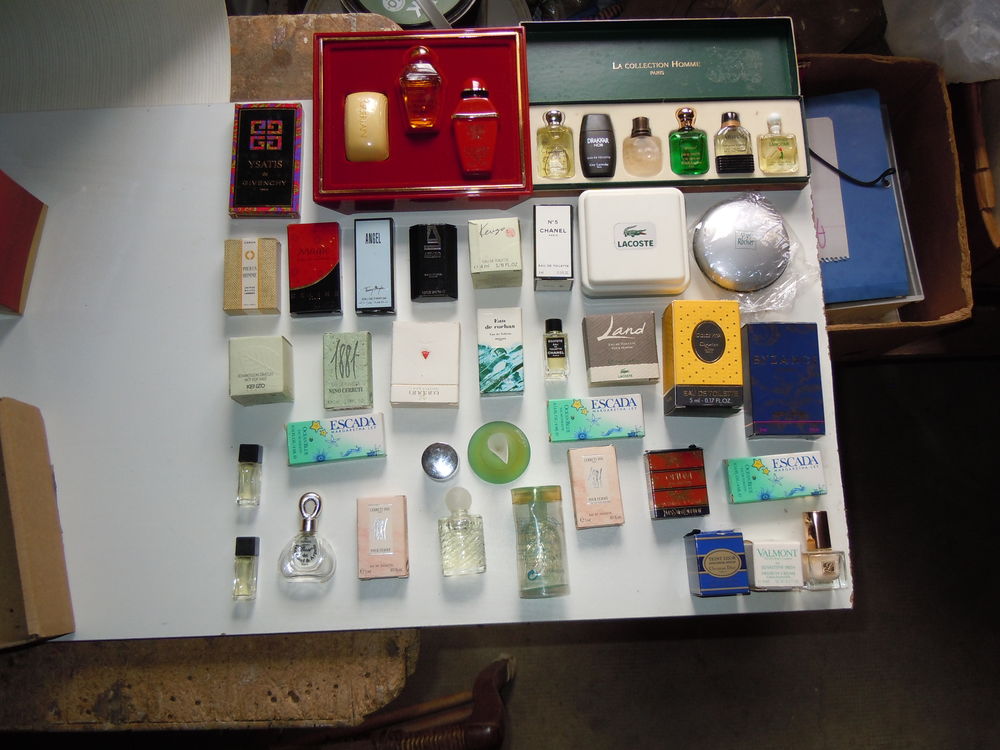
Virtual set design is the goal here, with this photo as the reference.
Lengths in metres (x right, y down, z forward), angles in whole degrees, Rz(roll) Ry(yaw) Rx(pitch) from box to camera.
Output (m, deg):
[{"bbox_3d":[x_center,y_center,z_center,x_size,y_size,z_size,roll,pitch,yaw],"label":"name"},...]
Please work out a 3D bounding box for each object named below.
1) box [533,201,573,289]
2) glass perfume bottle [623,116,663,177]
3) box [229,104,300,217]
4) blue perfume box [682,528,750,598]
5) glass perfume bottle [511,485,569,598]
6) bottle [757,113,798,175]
[{"bbox_3d":[0.041,-0.098,0.671,0.028,0.029,0.058,-1,78,0],"label":"box"},{"bbox_3d":[0.120,-0.192,0.730,0.033,0.020,0.054,0,78,0],"label":"glass perfume bottle"},{"bbox_3d":[-0.187,-0.172,0.697,0.053,0.011,0.094,-1,78,0],"label":"box"},{"bbox_3d":[0.163,0.143,0.654,0.035,0.039,0.043,-4,78,-1],"label":"blue perfume box"},{"bbox_3d":[0.028,0.117,0.606,0.034,0.026,0.076,-5,77,-1],"label":"glass perfume bottle"},{"bbox_3d":[0.234,-0.195,0.730,0.034,0.017,0.056,0,78,0],"label":"bottle"}]

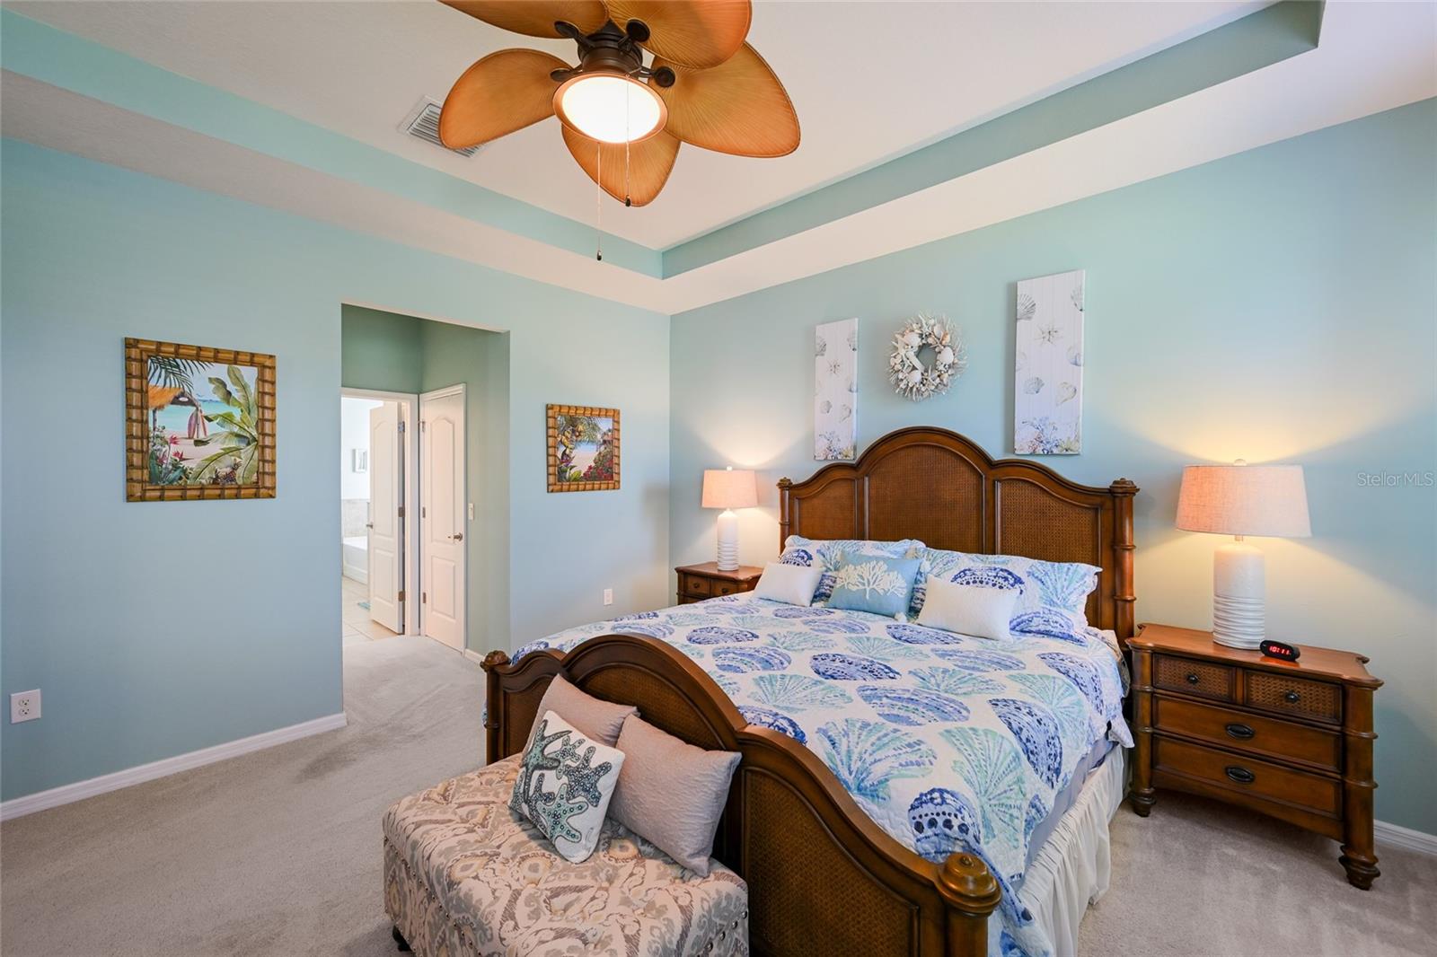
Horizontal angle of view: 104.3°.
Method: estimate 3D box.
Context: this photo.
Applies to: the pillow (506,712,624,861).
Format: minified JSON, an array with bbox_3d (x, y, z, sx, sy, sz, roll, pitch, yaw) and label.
[{"bbox_3d":[-0.432,0.852,1.602,0.375,0.320,0.120,0,-28,40],"label":"pillow"}]

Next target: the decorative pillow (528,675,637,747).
[{"bbox_3d":[-0.438,0.811,1.699,0.430,0.385,0.140,1,-21,43],"label":"decorative pillow"}]

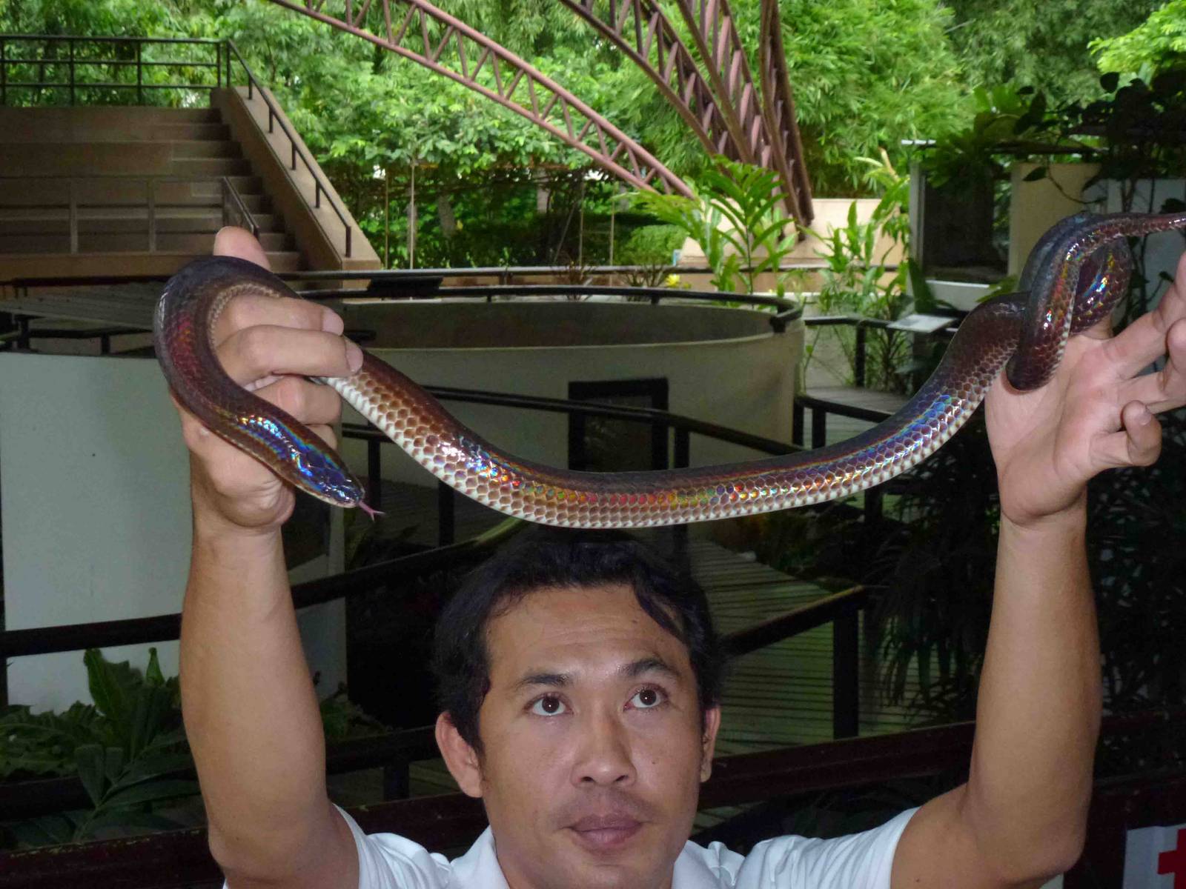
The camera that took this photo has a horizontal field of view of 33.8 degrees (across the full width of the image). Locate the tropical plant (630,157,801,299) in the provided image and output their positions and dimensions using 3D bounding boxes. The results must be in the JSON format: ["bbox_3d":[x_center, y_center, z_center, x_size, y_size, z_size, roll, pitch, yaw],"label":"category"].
[{"bbox_3d":[0.849,-1.476,13.500,1.150,1.050,0.950,0,8,0],"label":"tropical plant"}]

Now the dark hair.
[{"bbox_3d":[-0.011,0.138,1.300,0.188,0.175,0.200,-2,-13,-10],"label":"dark hair"}]

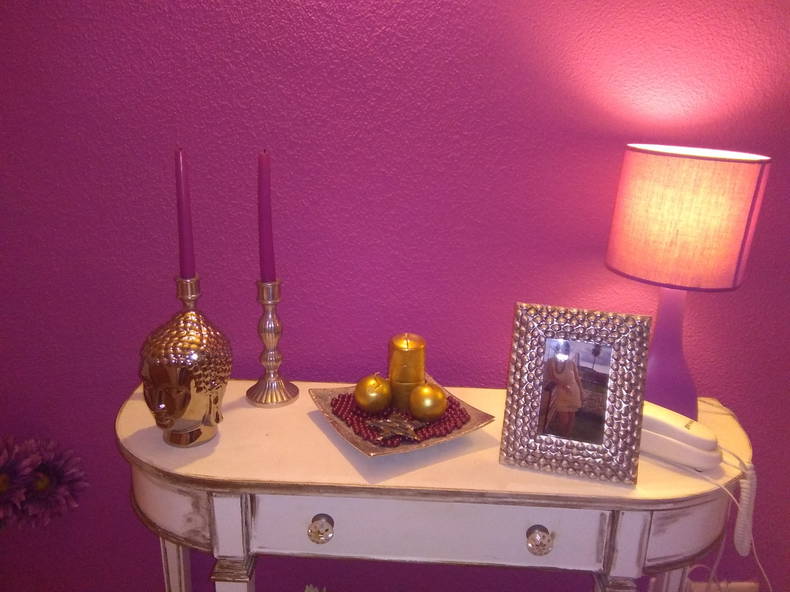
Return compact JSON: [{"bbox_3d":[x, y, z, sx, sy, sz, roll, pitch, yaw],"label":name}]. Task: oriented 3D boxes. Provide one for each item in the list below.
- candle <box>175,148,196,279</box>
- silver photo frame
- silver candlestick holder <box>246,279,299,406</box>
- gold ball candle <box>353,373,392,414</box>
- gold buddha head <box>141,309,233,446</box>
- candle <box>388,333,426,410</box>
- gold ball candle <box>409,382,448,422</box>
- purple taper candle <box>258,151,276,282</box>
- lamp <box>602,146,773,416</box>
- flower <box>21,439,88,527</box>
[{"bbox_3d":[-0.292,-0.104,0.888,0.022,0.196,0.022,3,18,1],"label":"candle"},{"bbox_3d":[0.259,0.138,0.923,0.188,0.236,0.030,5,-1,13],"label":"silver photo frame"},{"bbox_3d":[-0.211,0.077,1.091,0.092,0.210,0.092,2,18,2],"label":"silver candlestick holder"},{"bbox_3d":[-0.035,0.163,1.067,0.061,0.064,0.061,2,17,4],"label":"gold ball candle"},{"bbox_3d":[-0.311,0.121,0.961,0.131,0.199,0.137,9,19,22],"label":"gold buddha head"},{"bbox_3d":[0.019,0.128,1.048,0.060,0.119,0.060,2,18,2],"label":"candle"},{"bbox_3d":[0.052,0.170,1.027,0.060,0.060,0.060,0,17,0],"label":"gold ball candle"},{"bbox_3d":[-0.206,-0.117,1.028,0.025,0.227,0.025,2,18,2],"label":"purple taper candle"},{"bbox_3d":[0.430,0.000,0.986,0.216,0.448,0.213,2,18,2],"label":"lamp"},{"bbox_3d":[-0.566,0.307,1.050,0.120,0.140,0.060,-5,19,-20],"label":"flower"}]

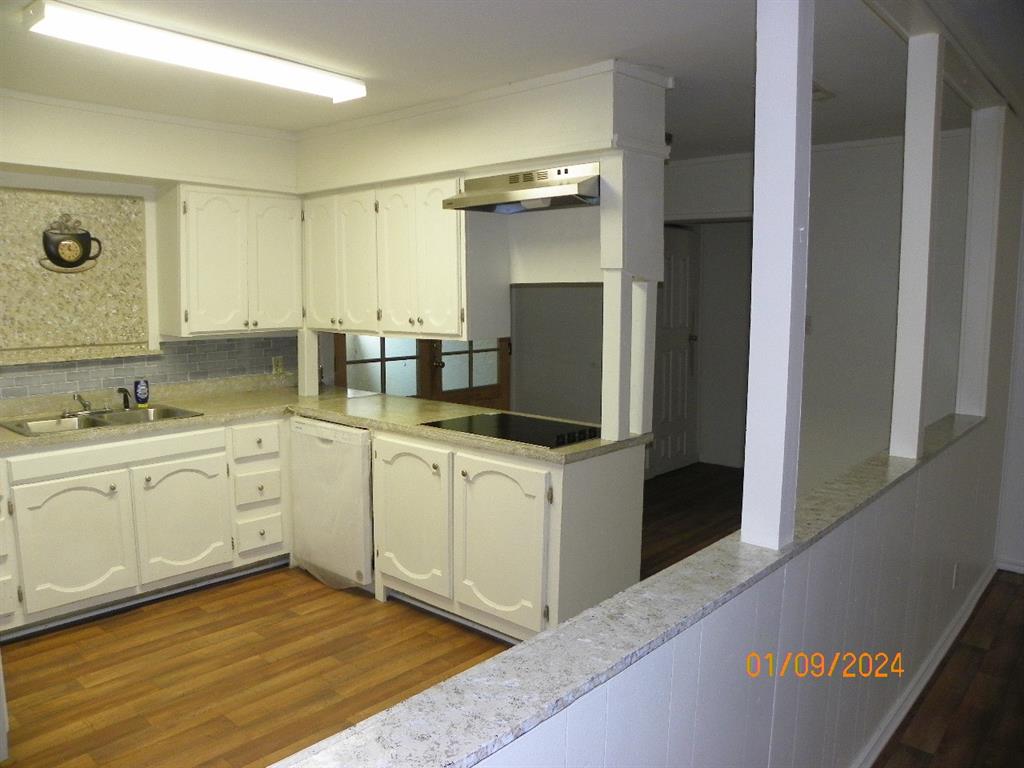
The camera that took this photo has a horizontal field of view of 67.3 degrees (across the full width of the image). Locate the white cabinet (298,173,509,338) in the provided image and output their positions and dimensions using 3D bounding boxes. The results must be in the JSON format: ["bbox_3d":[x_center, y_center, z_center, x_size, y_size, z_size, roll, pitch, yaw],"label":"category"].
[{"bbox_3d":[-0.618,-0.654,4.129,1.365,0.776,0.295,6,9,41],"label":"white cabinet"}]

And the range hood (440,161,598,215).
[{"bbox_3d":[0.114,-0.843,3.347,0.759,0.145,0.432,6,9,41],"label":"range hood"}]

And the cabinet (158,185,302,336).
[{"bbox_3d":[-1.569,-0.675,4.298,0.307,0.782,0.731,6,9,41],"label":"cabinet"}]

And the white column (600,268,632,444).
[{"bbox_3d":[0.444,-0.122,3.250,0.089,0.718,0.089,6,9,41],"label":"white column"}]

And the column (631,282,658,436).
[{"bbox_3d":[0.575,-0.118,3.410,0.089,0.675,0.089,6,9,41],"label":"column"}]

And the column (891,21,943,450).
[{"bbox_3d":[1.402,-0.450,2.647,0.089,1.474,0.089,6,9,41],"label":"column"}]

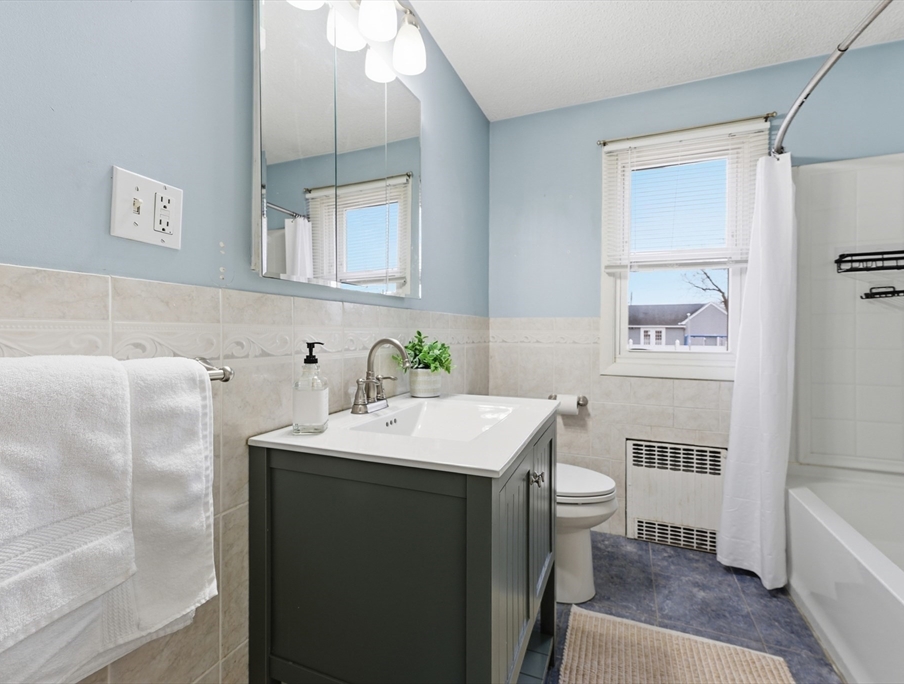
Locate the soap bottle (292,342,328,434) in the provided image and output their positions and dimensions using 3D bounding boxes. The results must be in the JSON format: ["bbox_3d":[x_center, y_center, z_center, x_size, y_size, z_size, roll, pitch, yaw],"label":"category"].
[{"bbox_3d":[-0.341,0.106,0.974,0.068,0.219,0.080,0,1,0],"label":"soap bottle"}]

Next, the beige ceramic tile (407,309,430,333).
[{"bbox_3d":[-0.138,-0.095,1.713,0.010,0.079,0.203,1,1,24],"label":"beige ceramic tile"}]

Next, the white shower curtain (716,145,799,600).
[{"bbox_3d":[1.394,0.120,1.833,0.245,1.890,0.220,1,1,24],"label":"white shower curtain"}]

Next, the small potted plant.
[{"bbox_3d":[-0.108,0.078,1.509,0.200,0.254,0.218,0,1,0],"label":"small potted plant"}]

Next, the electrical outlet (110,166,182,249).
[{"bbox_3d":[-0.542,-0.235,0.715,0.012,0.115,0.114,0,1,23],"label":"electrical outlet"}]

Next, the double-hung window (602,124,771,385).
[{"bbox_3d":[1.183,-0.439,2.094,0.748,1.264,0.100,1,1,24],"label":"double-hung window"}]

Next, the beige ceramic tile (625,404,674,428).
[{"bbox_3d":[1.074,0.400,2.143,0.208,0.118,0.010,0,1,23],"label":"beige ceramic tile"}]

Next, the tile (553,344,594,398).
[{"bbox_3d":[0.696,0.183,2.301,0.203,0.309,0.010,0,1,23],"label":"tile"}]

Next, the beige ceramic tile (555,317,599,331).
[{"bbox_3d":[0.710,-0.104,2.324,0.220,0.077,0.010,1,1,24],"label":"beige ceramic tile"}]

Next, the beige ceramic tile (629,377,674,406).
[{"bbox_3d":[1.073,0.267,2.140,0.208,0.150,0.010,0,1,23],"label":"beige ceramic tile"}]

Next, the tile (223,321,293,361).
[{"bbox_3d":[-0.471,0.004,0.973,0.010,0.089,0.203,1,1,24],"label":"tile"}]

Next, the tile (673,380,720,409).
[{"bbox_3d":[1.262,0.272,2.058,0.205,0.145,0.010,0,1,23],"label":"tile"}]

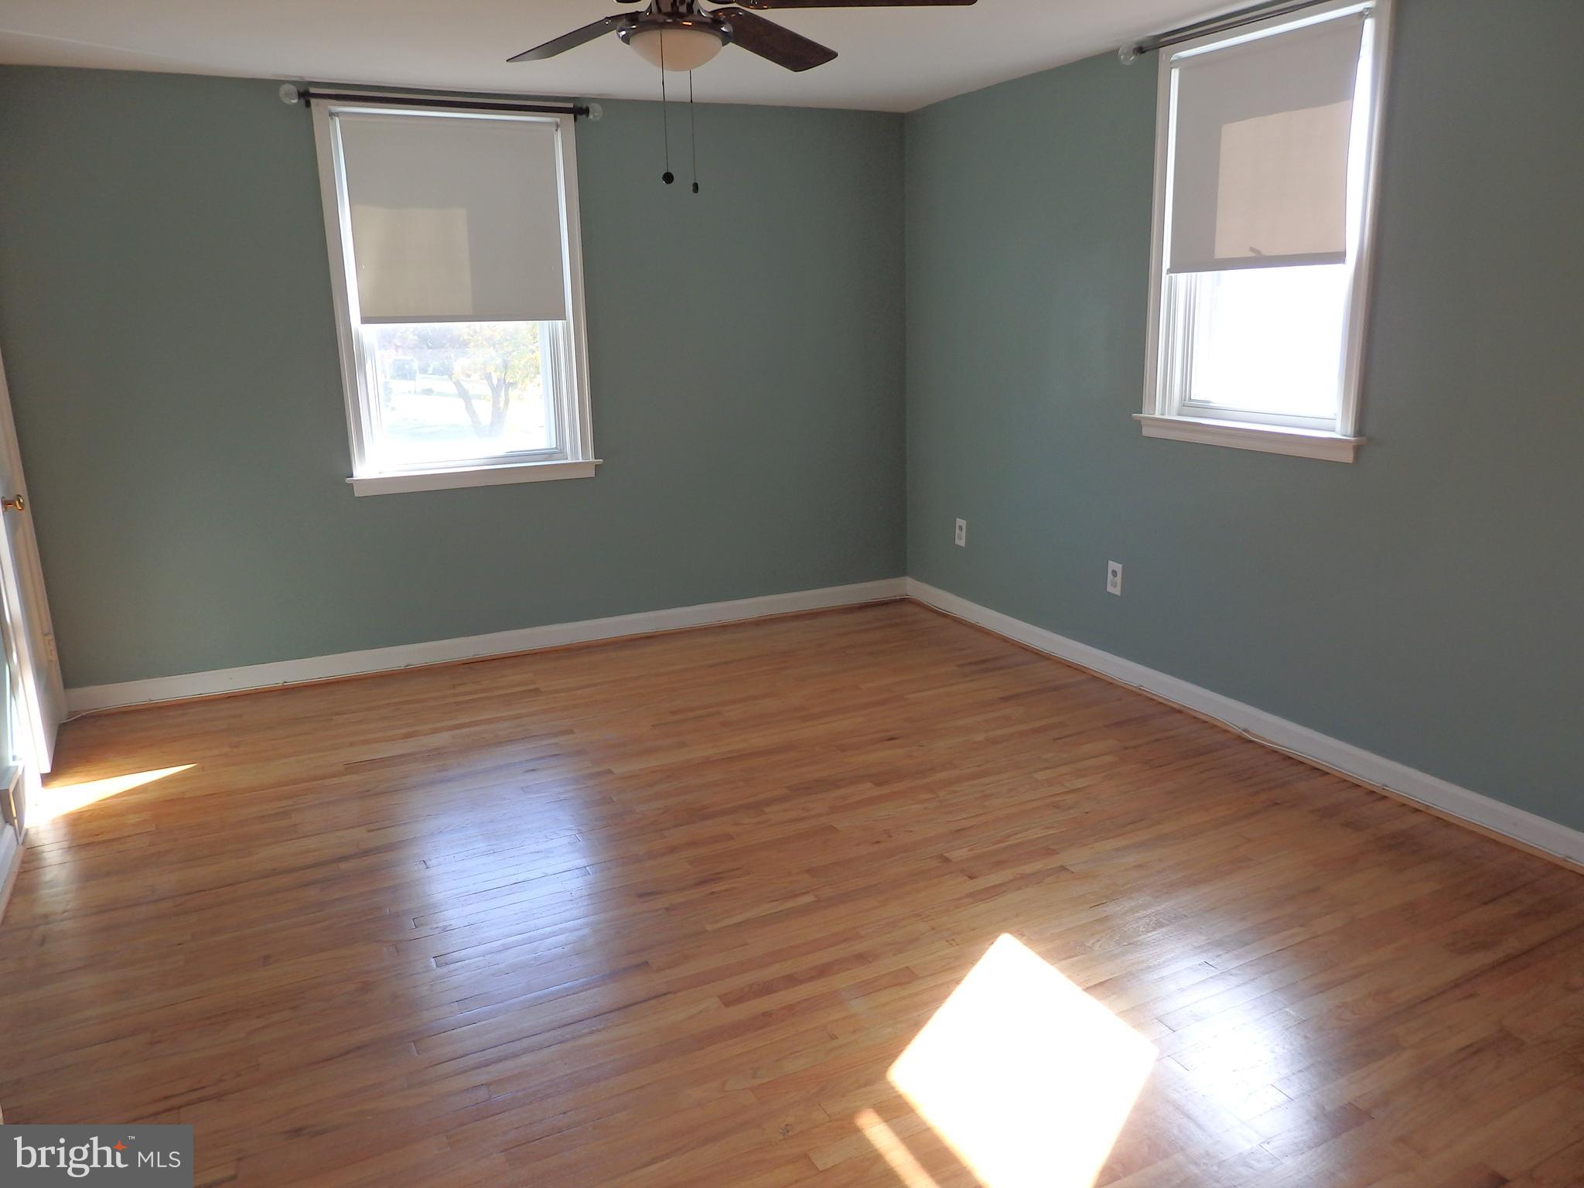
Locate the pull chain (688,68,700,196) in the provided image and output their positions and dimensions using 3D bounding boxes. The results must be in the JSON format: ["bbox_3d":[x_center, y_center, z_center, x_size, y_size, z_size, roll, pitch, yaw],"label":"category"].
[{"bbox_3d":[-0.233,-1.092,2.700,0.015,0.280,0.015,-8,15,-24],"label":"pull chain"}]

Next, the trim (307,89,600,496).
[{"bbox_3d":[-1.332,-1.197,4.647,1.004,1.526,0.120,-8,15,-24],"label":"trim"}]

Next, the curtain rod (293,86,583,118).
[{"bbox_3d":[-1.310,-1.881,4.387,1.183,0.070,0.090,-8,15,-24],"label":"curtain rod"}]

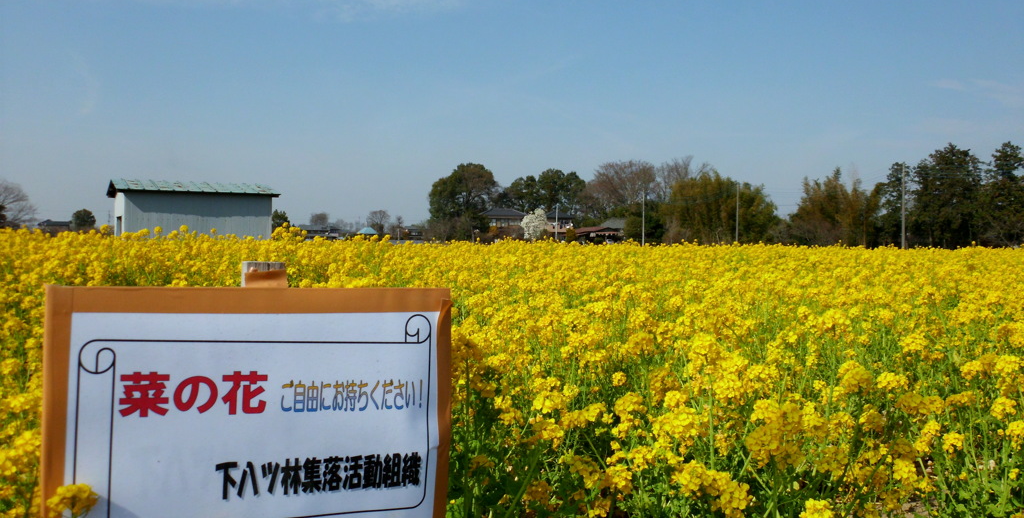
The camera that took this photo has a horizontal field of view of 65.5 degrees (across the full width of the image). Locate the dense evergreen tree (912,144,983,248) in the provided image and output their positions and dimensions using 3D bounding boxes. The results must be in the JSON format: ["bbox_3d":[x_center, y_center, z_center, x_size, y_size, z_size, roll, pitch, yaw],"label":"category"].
[{"bbox_3d":[53.500,-7.360,98.200,8.600,13.470,8.400,1,2,0],"label":"dense evergreen tree"}]

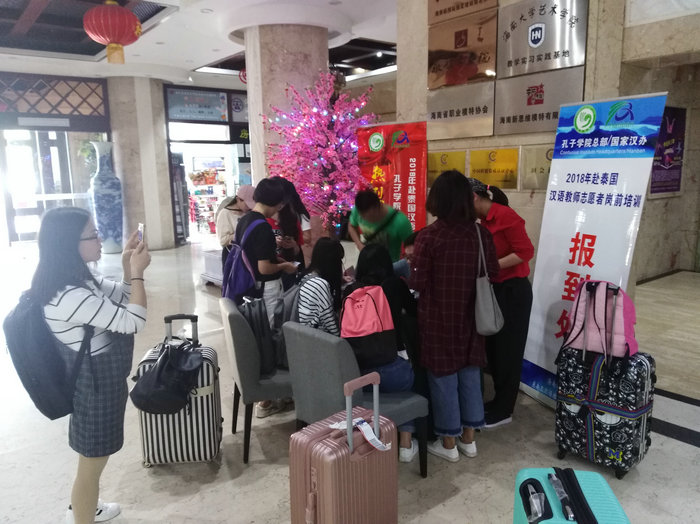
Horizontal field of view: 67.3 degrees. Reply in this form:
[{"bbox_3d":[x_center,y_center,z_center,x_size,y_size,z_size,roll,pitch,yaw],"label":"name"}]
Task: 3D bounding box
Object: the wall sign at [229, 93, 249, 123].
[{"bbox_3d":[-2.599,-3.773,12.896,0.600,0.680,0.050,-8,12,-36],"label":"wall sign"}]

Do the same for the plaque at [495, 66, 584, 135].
[{"bbox_3d":[1.548,-1.321,4.371,0.030,0.460,0.775,-9,12,-41],"label":"plaque"}]

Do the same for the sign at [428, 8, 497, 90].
[{"bbox_3d":[1.022,-1.944,4.843,0.030,0.605,0.765,-9,12,-41],"label":"sign"}]

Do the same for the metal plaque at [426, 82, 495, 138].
[{"bbox_3d":[0.979,-1.351,4.732,0.030,0.460,0.720,-10,13,-43],"label":"metal plaque"}]

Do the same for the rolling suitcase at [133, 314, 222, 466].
[{"bbox_3d":[-1.010,0.733,3.102,0.440,0.830,0.290,-2,9,-4],"label":"rolling suitcase"}]

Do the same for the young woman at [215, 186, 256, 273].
[{"bbox_3d":[-0.986,0.021,5.124,0.370,1.540,0.430,4,11,29],"label":"young woman"}]

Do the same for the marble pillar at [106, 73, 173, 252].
[{"bbox_3d":[-4.719,-2.169,11.985,1.150,3.720,1.150,-10,13,-43],"label":"marble pillar"}]

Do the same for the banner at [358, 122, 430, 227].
[{"bbox_3d":[0.416,-0.271,5.167,0.790,2.090,0.150,6,12,37],"label":"banner"}]

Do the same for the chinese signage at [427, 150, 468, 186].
[{"bbox_3d":[0.882,-0.864,4.933,0.025,0.340,0.470,-10,13,-43],"label":"chinese signage"}]

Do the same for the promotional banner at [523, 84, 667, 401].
[{"bbox_3d":[1.524,0.007,3.442,0.100,2.050,0.800,2,10,-21],"label":"promotional banner"}]

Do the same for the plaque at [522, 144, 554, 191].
[{"bbox_3d":[1.649,-0.785,4.358,0.020,0.365,0.505,-9,12,-41],"label":"plaque"}]

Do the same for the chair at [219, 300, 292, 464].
[{"bbox_3d":[-0.471,0.660,3.163,0.580,0.910,0.450,-4,10,-17],"label":"chair"}]

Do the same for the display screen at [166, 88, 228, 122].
[{"bbox_3d":[-3.520,-3.637,12.260,1.430,0.690,0.060,-8,12,-36],"label":"display screen"}]

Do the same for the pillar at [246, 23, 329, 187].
[{"bbox_3d":[-0.851,-1.465,7.627,1.150,3.640,1.150,-10,13,-43],"label":"pillar"}]

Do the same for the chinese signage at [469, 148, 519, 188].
[{"bbox_3d":[1.289,-0.834,4.750,0.020,0.370,0.505,-9,12,-41],"label":"chinese signage"}]

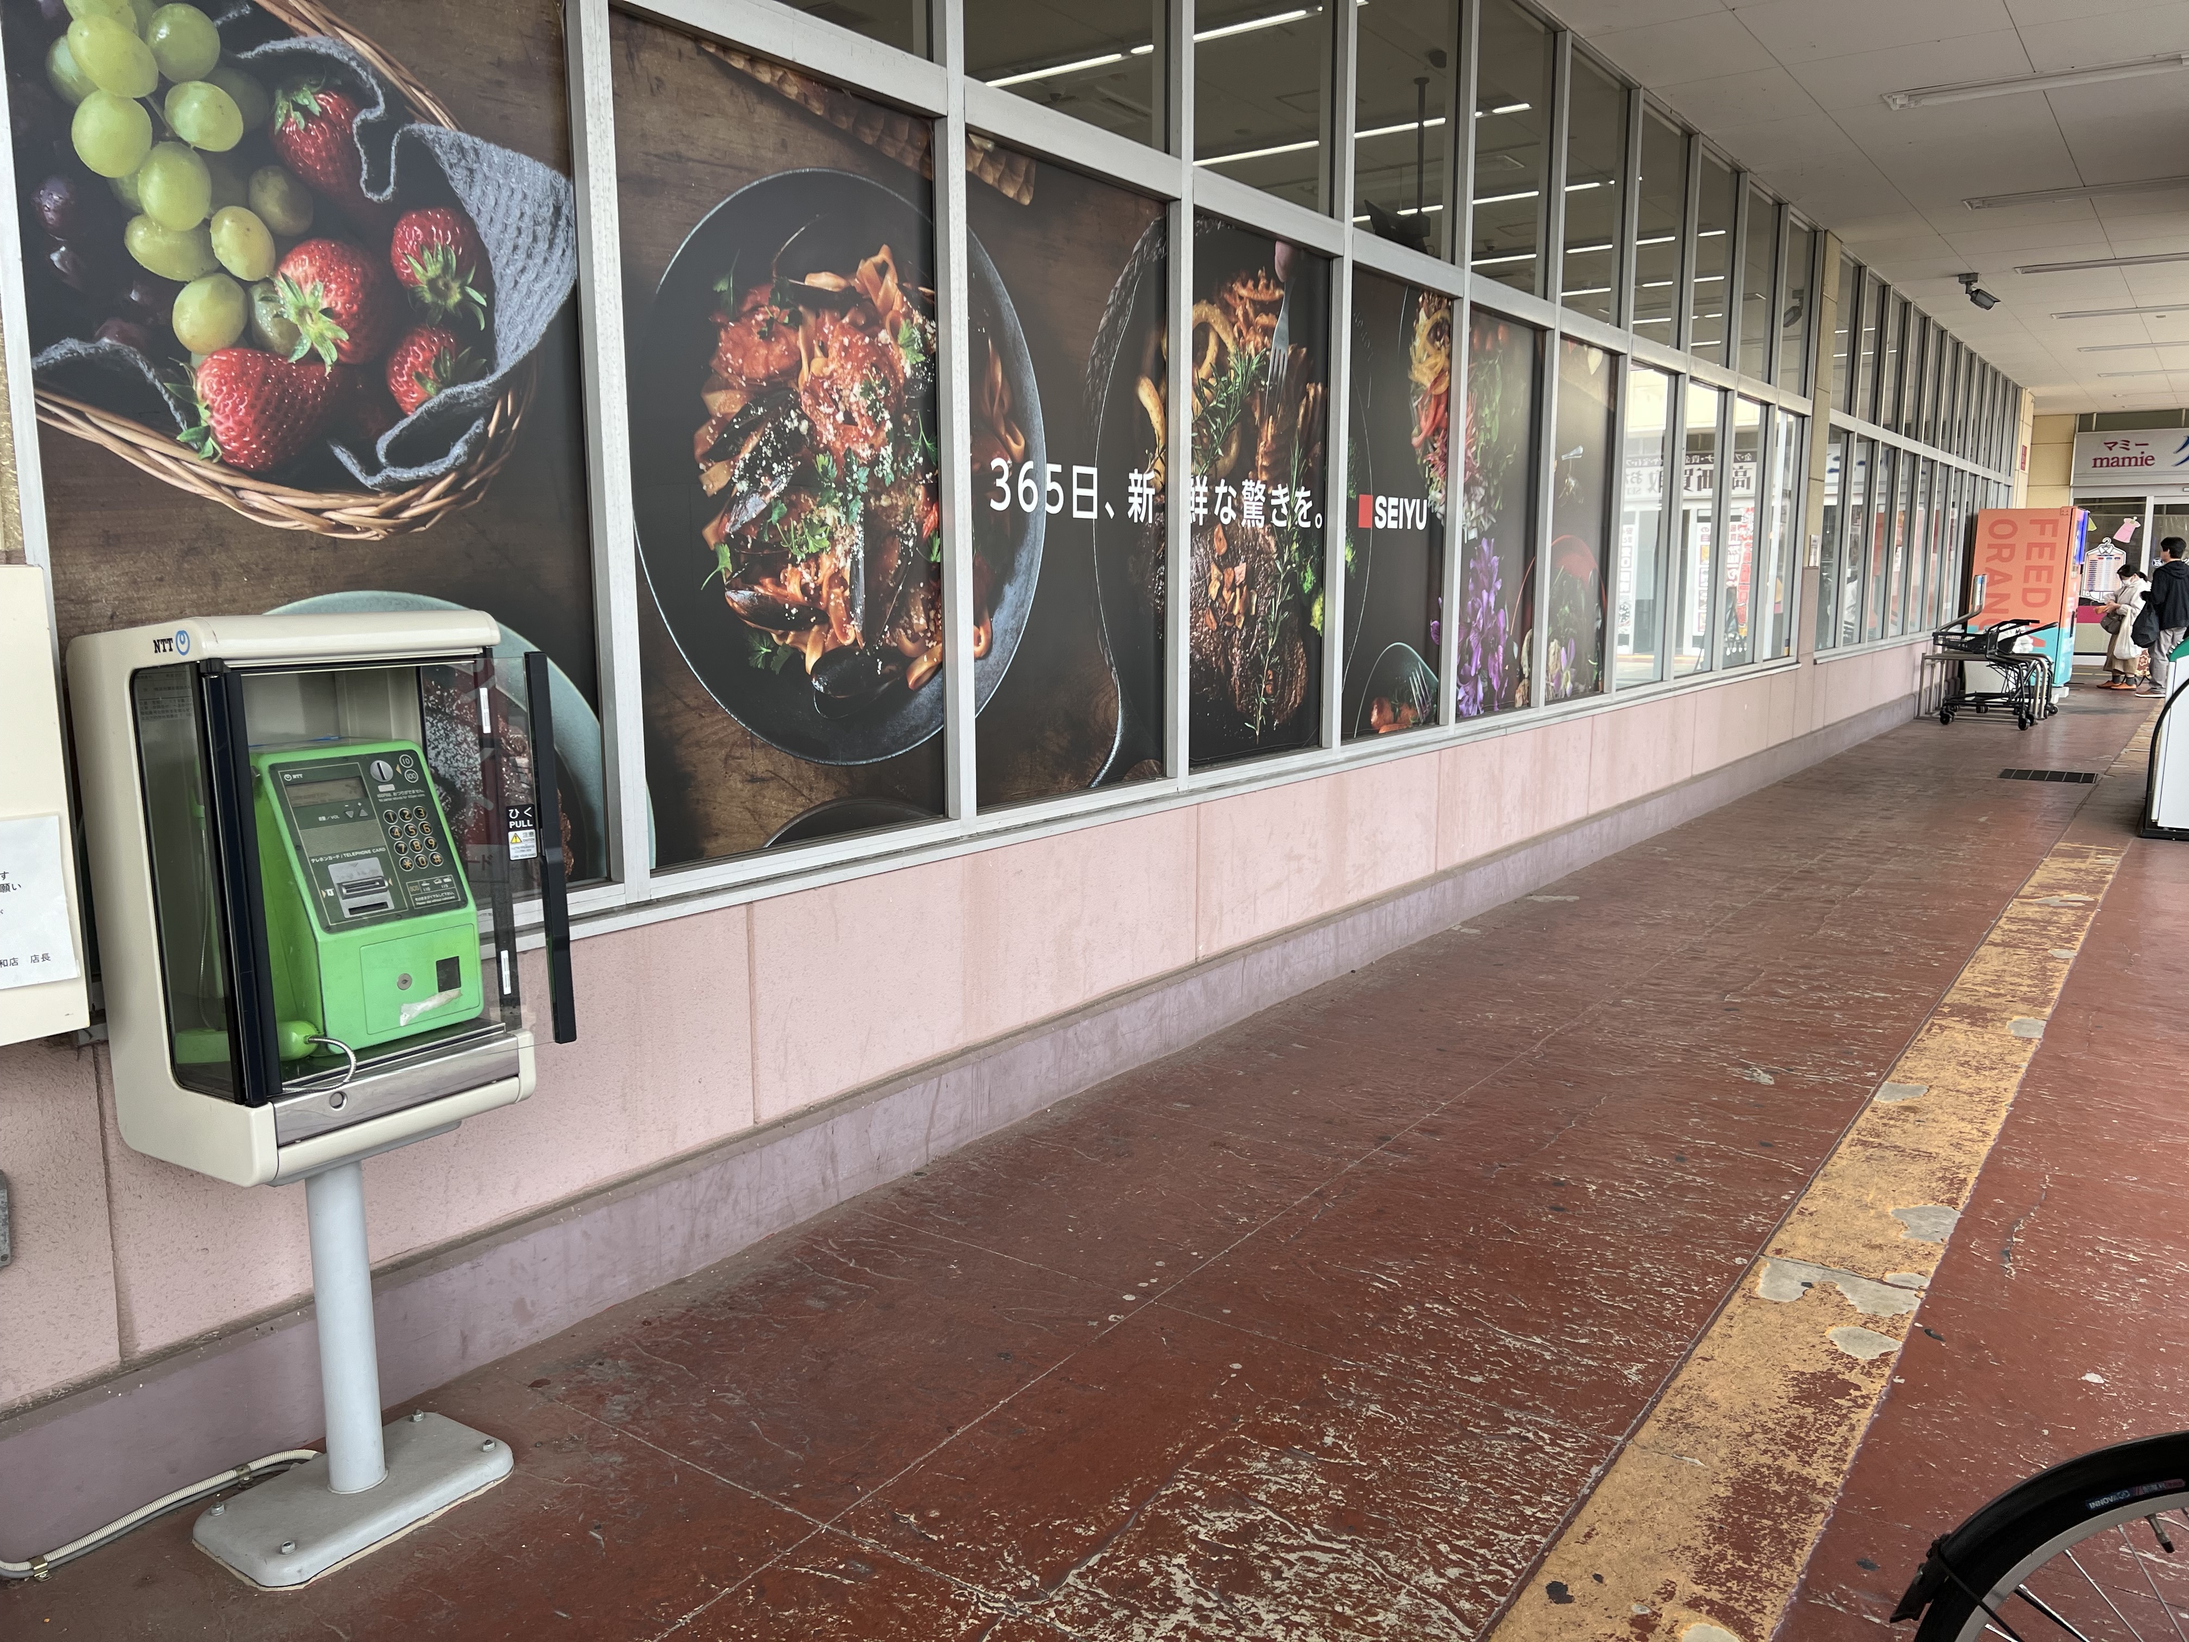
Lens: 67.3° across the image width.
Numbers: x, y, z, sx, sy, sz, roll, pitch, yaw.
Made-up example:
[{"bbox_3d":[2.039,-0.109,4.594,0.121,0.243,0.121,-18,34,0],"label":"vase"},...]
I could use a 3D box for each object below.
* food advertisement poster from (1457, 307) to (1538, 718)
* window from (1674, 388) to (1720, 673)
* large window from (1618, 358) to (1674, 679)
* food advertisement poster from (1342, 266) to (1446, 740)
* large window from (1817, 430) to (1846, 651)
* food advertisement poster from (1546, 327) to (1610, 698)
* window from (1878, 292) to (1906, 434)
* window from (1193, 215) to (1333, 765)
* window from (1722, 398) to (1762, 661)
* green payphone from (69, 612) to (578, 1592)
[{"bbox_3d":[1.650,-1.231,6.722,0.040,1.610,0.930,6,10,34],"label":"food advertisement poster"},{"bbox_3d":[3.293,-1.575,8.955,0.080,1.570,0.915,6,11,34],"label":"window"},{"bbox_3d":[2.795,-1.480,8.345,0.060,1.610,0.930,6,10,34],"label":"large window"},{"bbox_3d":[1.086,-1.106,5.909,0.060,1.610,0.930,6,10,34],"label":"food advertisement poster"},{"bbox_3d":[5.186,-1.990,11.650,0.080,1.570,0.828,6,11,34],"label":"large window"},{"bbox_3d":[2.179,-1.332,7.370,0.050,1.570,0.915,6,11,34],"label":"food advertisement poster"},{"bbox_3d":[6.546,-3.722,13.482,0.060,1.055,0.930,6,10,34],"label":"window"},{"bbox_3d":[0.508,-0.966,4.991,0.080,1.570,0.915,6,11,34],"label":"window"},{"bbox_3d":[3.948,-1.732,9.989,0.060,1.610,0.930,6,10,34],"label":"window"},{"bbox_3d":[-1.092,0.380,2.394,0.470,1.355,0.430,6,10,34],"label":"green payphone"}]

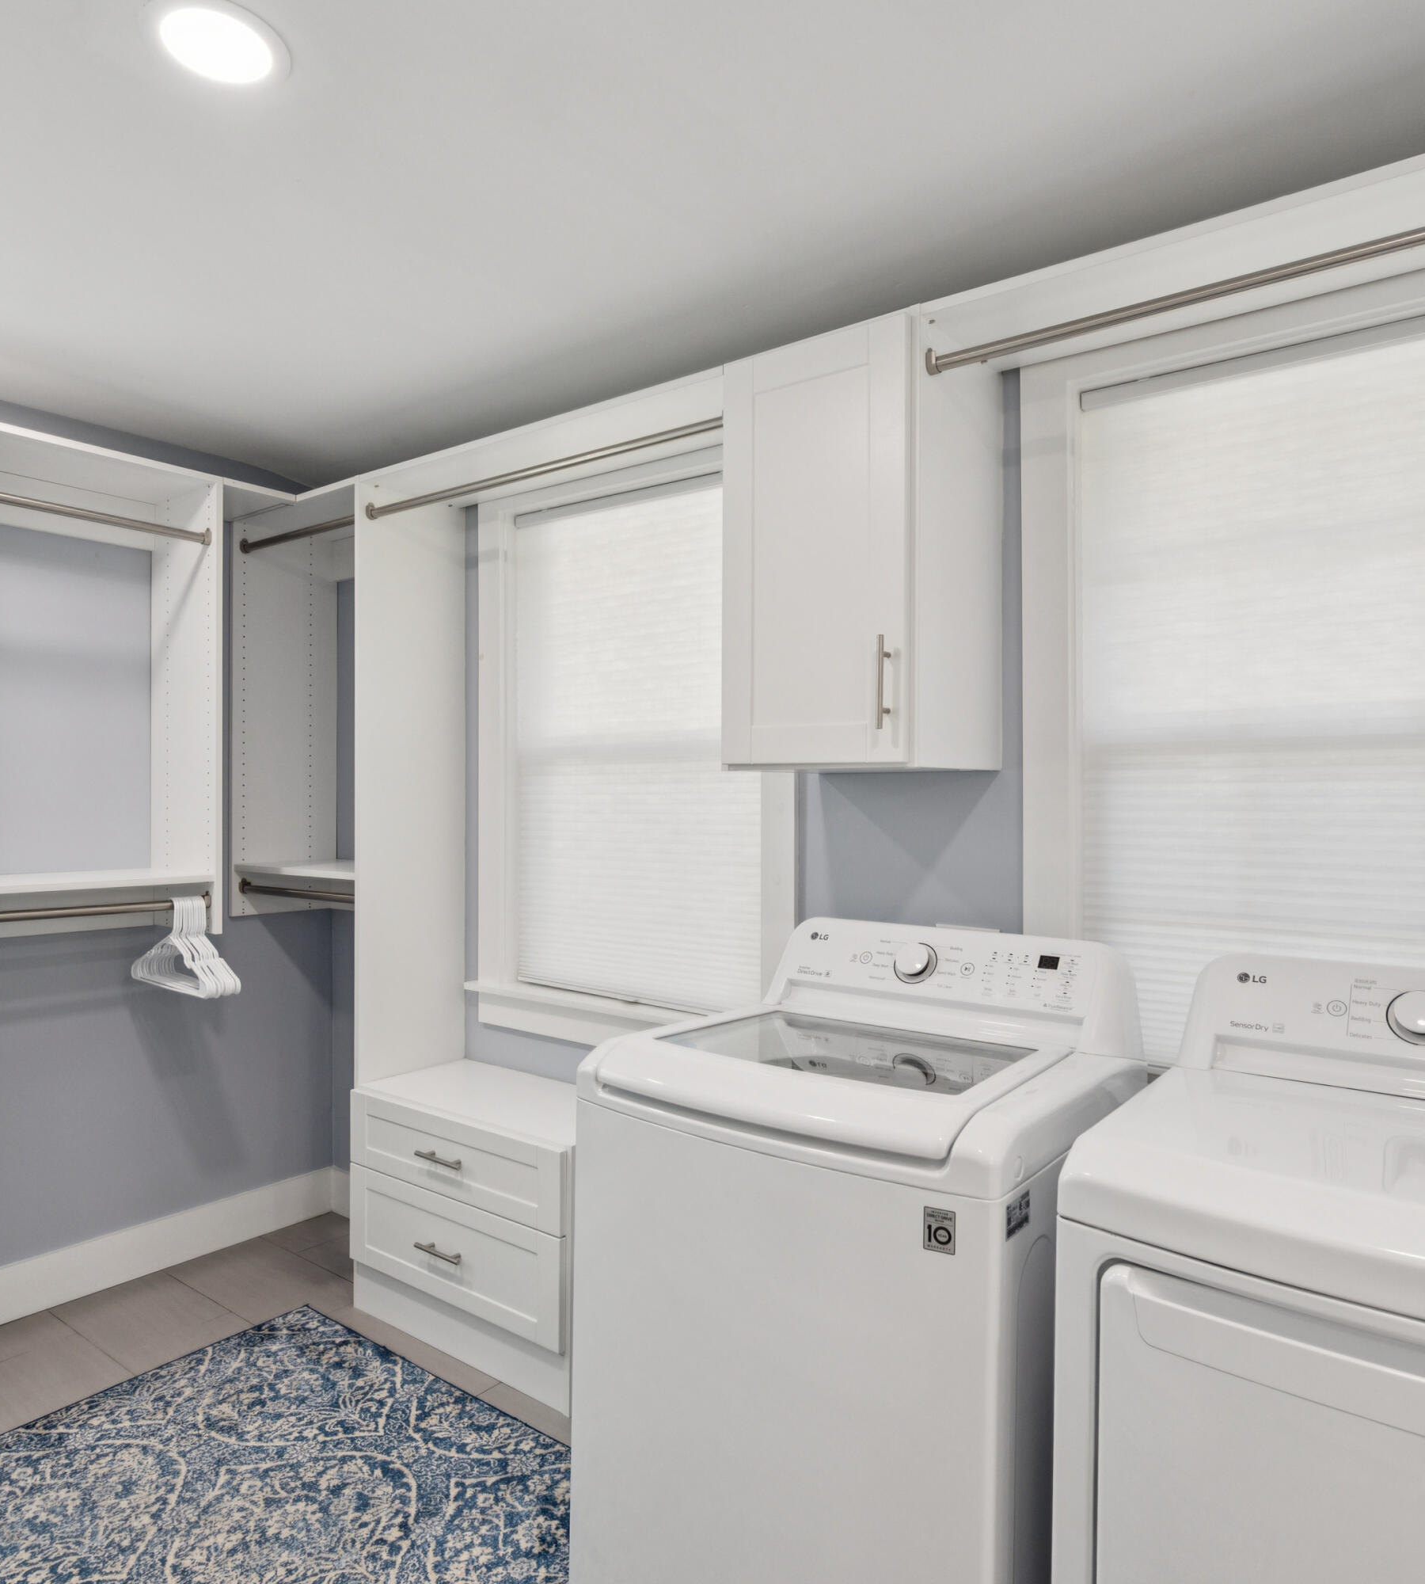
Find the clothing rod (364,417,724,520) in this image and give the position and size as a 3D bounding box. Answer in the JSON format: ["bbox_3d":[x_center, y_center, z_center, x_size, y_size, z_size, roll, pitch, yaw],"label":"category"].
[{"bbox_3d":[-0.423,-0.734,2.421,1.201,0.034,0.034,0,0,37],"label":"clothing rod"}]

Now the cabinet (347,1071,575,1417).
[{"bbox_3d":[-0.525,1.065,2.659,0.803,0.594,0.385,0,0,37],"label":"cabinet"}]

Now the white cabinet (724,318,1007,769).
[{"bbox_3d":[0.289,-0.432,2.034,0.408,0.784,0.385,0,0,37],"label":"white cabinet"}]

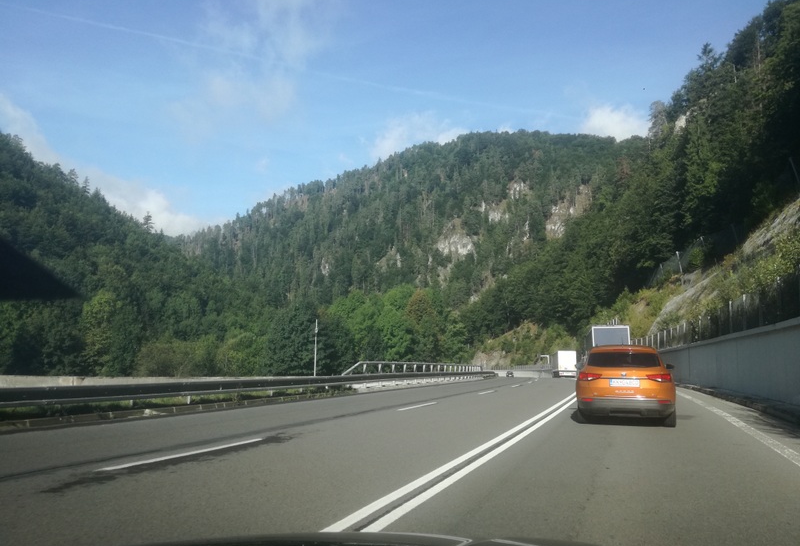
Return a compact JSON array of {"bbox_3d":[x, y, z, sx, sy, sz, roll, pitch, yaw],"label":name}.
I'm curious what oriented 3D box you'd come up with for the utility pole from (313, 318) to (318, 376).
[{"bbox_3d":[-6.166,5.512,45.682,0.170,4.430,0.170,1,-8,0],"label":"utility pole"}]

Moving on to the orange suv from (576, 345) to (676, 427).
[{"bbox_3d":[4.941,2.404,13.692,1.850,1.610,4.370,-2,-9,19],"label":"orange suv"}]

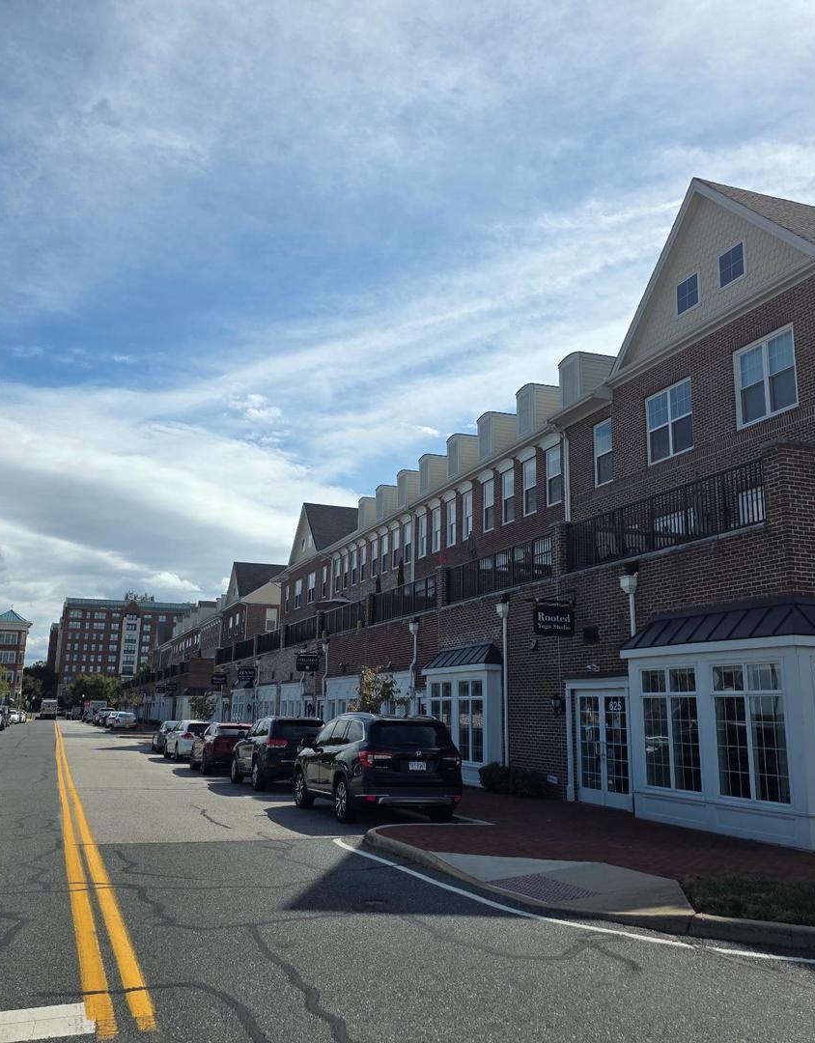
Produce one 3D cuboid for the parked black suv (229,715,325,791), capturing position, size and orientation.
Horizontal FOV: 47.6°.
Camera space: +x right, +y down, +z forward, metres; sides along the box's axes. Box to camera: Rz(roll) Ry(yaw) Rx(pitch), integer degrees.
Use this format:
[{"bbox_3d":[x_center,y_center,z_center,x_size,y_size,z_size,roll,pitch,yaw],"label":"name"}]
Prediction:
[{"bbox_3d":[-3.188,5.962,24.014,1.940,1.760,4.820,5,-13,-20],"label":"parked black suv"}]

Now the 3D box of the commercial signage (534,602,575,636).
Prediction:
[{"bbox_3d":[2.928,1.976,18.351,0.920,0.620,0.090,5,-13,-20],"label":"commercial signage"}]

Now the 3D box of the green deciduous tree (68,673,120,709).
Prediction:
[{"bbox_3d":[-58.700,32.692,172.538,9.200,8.700,9.000,5,-13,-20],"label":"green deciduous tree"}]

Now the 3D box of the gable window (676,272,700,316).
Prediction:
[{"bbox_3d":[6.745,-5.445,22.189,0.110,0.800,0.840,5,-13,-20],"label":"gable window"}]

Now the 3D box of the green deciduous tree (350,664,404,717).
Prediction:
[{"bbox_3d":[-0.901,5.239,24.134,1.600,2.920,1.600,5,-13,-20],"label":"green deciduous tree"}]

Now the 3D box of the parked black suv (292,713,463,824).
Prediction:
[{"bbox_3d":[-0.661,4.472,17.045,2.000,1.790,4.980,5,-13,-20],"label":"parked black suv"}]

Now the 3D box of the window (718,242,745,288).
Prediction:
[{"bbox_3d":[7.291,-5.762,20.783,0.110,0.800,0.840,5,-13,-20],"label":"window"}]

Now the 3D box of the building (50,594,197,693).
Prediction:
[{"bbox_3d":[-82.261,40.285,265.562,38.000,32.000,25.000,5,-13,-20],"label":"building"}]

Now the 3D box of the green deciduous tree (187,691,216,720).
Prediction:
[{"bbox_3d":[-11.251,10.686,50.218,1.550,2.900,1.500,5,-13,-20],"label":"green deciduous tree"}]

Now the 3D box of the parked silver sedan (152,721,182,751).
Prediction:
[{"bbox_3d":[-10.986,10.265,44.077,1.830,1.460,4.750,5,-13,-20],"label":"parked silver sedan"}]

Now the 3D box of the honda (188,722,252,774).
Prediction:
[{"bbox_3d":[-5.940,7.454,30.667,1.840,1.620,4.550,5,-13,-20],"label":"honda"}]

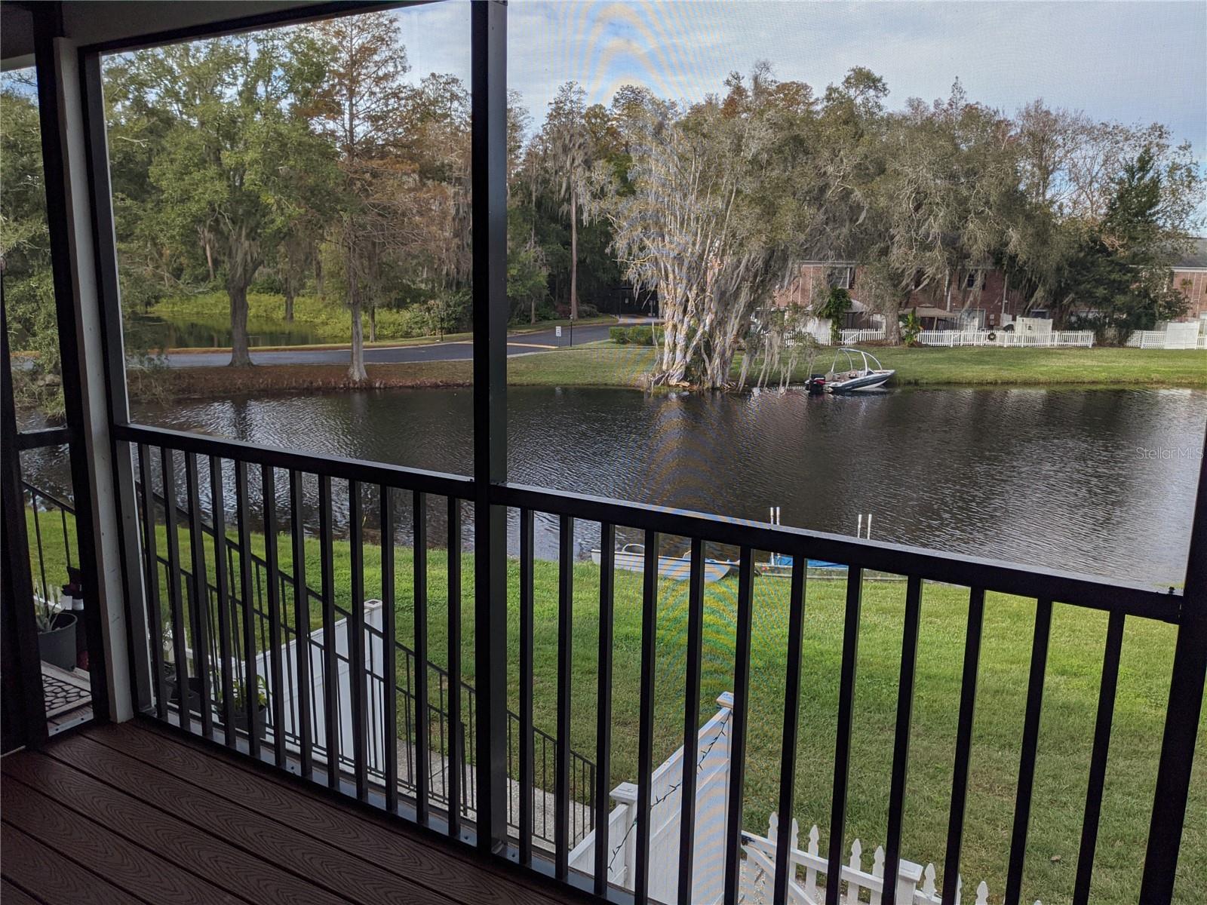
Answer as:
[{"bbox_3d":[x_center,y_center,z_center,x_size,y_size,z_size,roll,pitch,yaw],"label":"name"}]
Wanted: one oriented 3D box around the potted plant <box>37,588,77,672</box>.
[{"bbox_3d":[-2.562,0.818,4.323,0.278,0.387,0.278,7,12,30],"label":"potted plant"}]

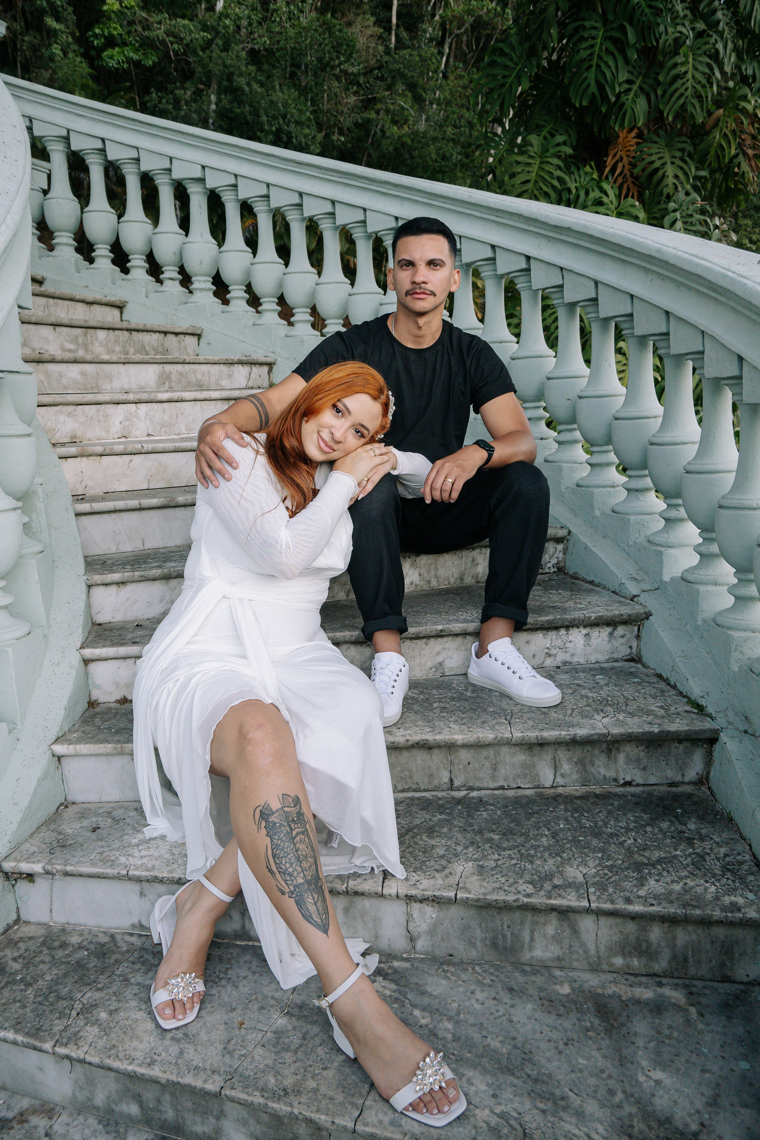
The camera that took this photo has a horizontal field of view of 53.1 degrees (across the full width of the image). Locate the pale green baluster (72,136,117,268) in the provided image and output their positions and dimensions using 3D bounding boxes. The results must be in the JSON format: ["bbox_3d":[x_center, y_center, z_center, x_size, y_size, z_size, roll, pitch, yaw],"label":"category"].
[{"bbox_3d":[-1.521,-1.981,4.103,0.177,0.693,0.177,0,12,10],"label":"pale green baluster"}]

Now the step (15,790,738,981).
[{"bbox_3d":[0.018,0.645,1.698,1.585,0.164,0.465,0,12,10],"label":"step"}]

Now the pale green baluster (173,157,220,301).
[{"bbox_3d":[-0.875,-1.629,3.699,0.171,0.641,0.171,2,13,16],"label":"pale green baluster"}]

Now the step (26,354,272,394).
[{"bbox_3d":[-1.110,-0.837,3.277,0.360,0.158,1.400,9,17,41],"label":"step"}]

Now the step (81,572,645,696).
[{"bbox_3d":[-0.048,0.193,2.177,1.498,0.156,0.476,-4,13,-9],"label":"step"}]

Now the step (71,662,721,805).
[{"bbox_3d":[0.016,0.413,1.961,1.520,0.162,0.435,-2,13,0],"label":"step"}]

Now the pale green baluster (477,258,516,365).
[{"bbox_3d":[0.448,-0.904,2.940,0.171,0.613,0.171,-11,15,-34],"label":"pale green baluster"}]

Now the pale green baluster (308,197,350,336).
[{"bbox_3d":[-0.215,-1.346,3.473,0.171,0.641,0.171,-2,12,0],"label":"pale green baluster"}]

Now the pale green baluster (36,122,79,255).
[{"bbox_3d":[-1.563,-1.851,3.726,0.171,0.641,0.171,-2,12,-1],"label":"pale green baluster"}]

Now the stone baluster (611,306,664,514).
[{"bbox_3d":[0.835,-0.499,2.437,0.170,0.630,0.170,-6,13,-16],"label":"stone baluster"}]

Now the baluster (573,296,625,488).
[{"bbox_3d":[0.751,-0.585,2.554,0.177,0.601,0.177,-7,13,-21],"label":"baluster"}]

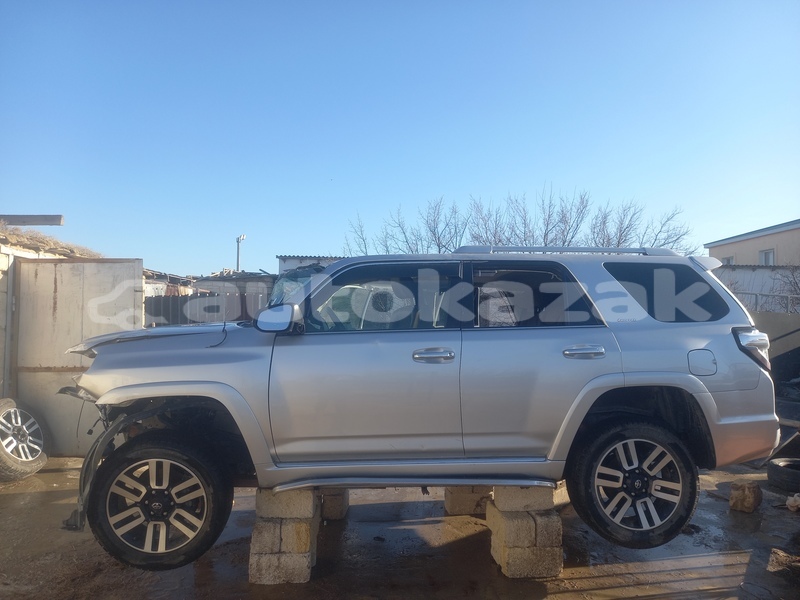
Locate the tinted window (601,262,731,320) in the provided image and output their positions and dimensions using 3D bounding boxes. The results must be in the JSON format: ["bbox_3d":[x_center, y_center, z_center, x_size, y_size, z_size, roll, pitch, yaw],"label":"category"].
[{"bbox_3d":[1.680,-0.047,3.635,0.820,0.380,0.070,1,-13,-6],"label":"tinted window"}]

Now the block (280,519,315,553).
[{"bbox_3d":[-0.639,1.477,3.773,0.189,0.198,0.379,0,-2,1],"label":"block"}]

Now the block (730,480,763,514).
[{"bbox_3d":[2.975,1.693,4.987,0.185,0.200,0.230,-2,-3,45],"label":"block"}]

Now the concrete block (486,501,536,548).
[{"bbox_3d":[0.726,1.458,3.804,0.190,0.194,0.379,0,-2,-6],"label":"concrete block"}]

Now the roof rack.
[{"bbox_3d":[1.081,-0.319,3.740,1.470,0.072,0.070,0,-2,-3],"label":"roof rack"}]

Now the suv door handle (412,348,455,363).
[{"bbox_3d":[0.201,0.324,3.370,0.250,0.075,0.055,0,-2,-3],"label":"suv door handle"}]

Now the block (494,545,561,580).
[{"bbox_3d":[0.832,1.644,3.715,0.382,0.190,0.192,0,-2,-6],"label":"block"}]

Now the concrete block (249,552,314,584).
[{"bbox_3d":[-0.734,1.665,3.673,0.383,0.190,0.192,0,-2,1],"label":"concrete block"}]

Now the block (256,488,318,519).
[{"bbox_3d":[-0.729,1.286,3.755,0.372,0.187,0.190,0,1,-2],"label":"block"}]

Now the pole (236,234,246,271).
[{"bbox_3d":[-15.960,-2.839,58.000,0.950,7.400,0.400,0,1,0],"label":"pole"}]

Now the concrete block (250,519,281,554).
[{"bbox_3d":[-0.837,1.473,3.765,0.182,0.187,0.375,0,1,-2],"label":"concrete block"}]

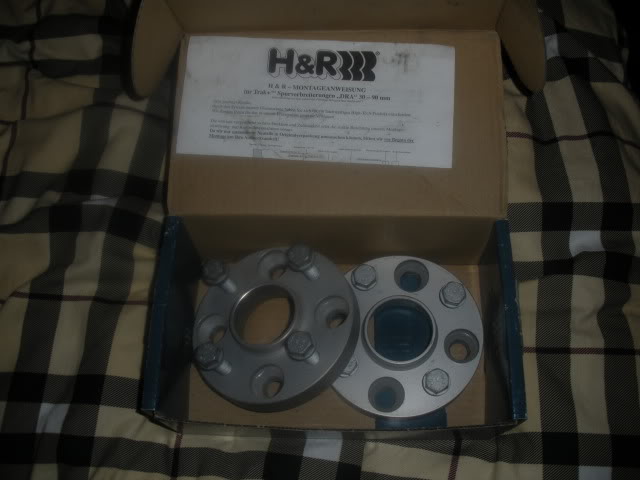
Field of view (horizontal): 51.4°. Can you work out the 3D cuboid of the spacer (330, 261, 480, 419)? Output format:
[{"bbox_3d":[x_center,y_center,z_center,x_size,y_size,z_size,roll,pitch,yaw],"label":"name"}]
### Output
[{"bbox_3d":[0.061,0.073,0.522,0.131,0.030,0.131,0,64,5],"label":"spacer"}]

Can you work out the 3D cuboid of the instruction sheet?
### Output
[{"bbox_3d":[-0.002,-0.108,0.515,0.210,0.002,0.099,3,78,4],"label":"instruction sheet"}]

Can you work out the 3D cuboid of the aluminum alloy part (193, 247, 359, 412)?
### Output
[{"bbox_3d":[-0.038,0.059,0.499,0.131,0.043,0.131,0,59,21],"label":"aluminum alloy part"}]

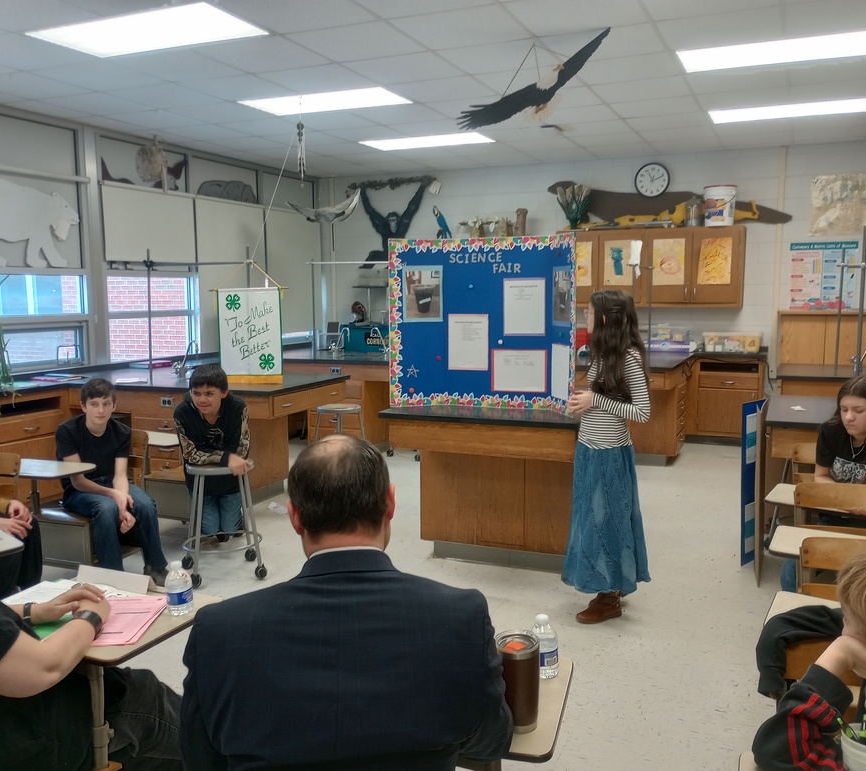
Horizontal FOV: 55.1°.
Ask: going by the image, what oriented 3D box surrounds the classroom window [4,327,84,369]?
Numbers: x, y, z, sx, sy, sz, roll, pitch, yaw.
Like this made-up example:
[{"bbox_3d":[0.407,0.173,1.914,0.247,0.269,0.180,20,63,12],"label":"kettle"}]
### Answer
[{"bbox_3d":[-3.018,-0.283,6.303,0.070,0.370,0.930,3,7,23],"label":"classroom window"}]

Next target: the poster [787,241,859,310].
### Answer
[{"bbox_3d":[3.720,-1.043,7.923,0.590,0.650,0.015,2,7,23],"label":"poster"}]

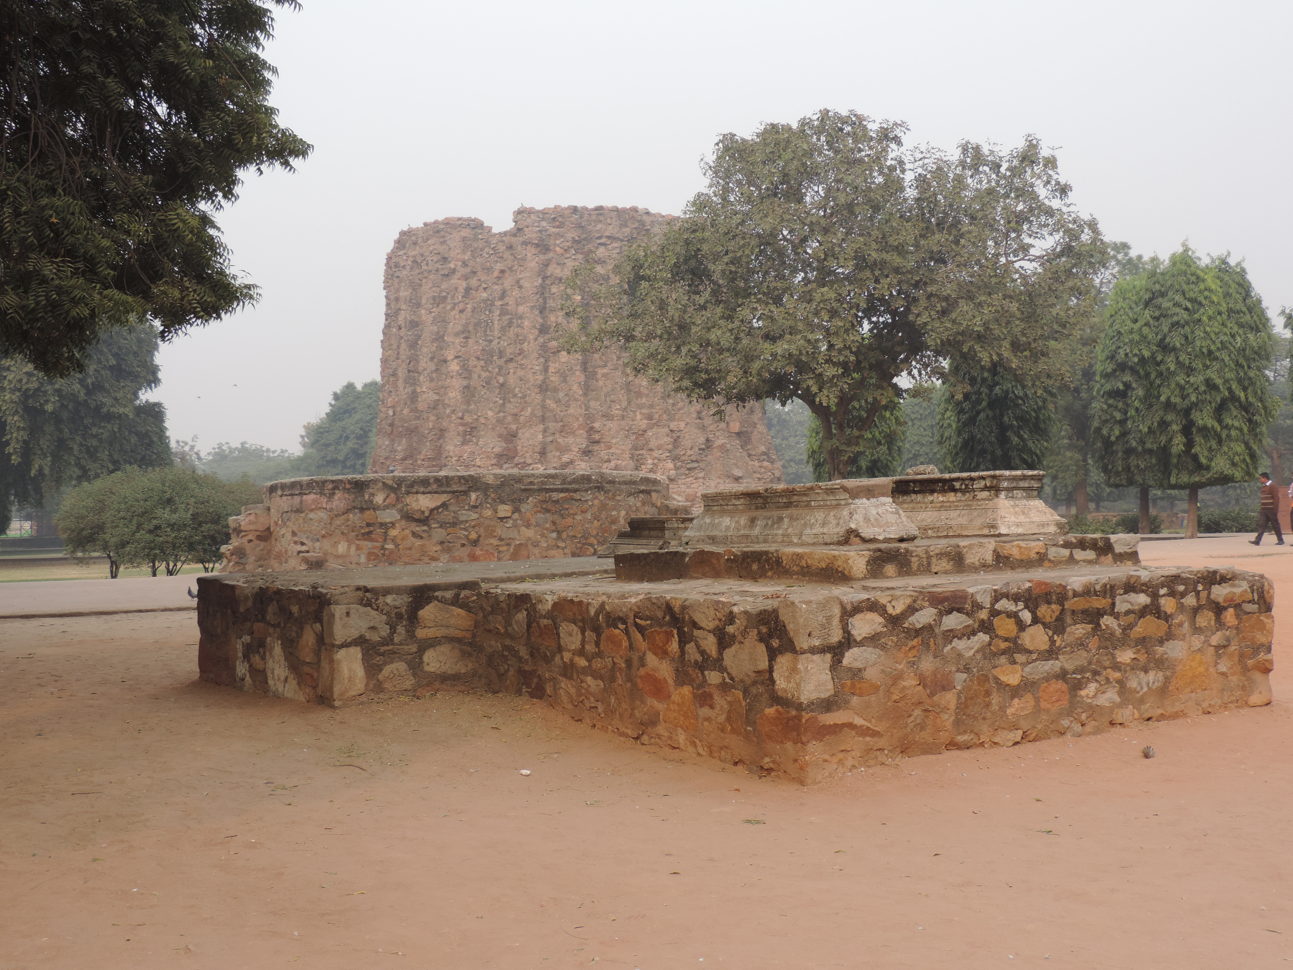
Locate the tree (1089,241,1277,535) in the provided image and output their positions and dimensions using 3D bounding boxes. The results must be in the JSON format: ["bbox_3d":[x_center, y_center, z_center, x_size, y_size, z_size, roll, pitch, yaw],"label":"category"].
[{"bbox_3d":[14.300,-2.450,39.600,4.900,7.600,4.600,0,0,0],"label":"tree"}]

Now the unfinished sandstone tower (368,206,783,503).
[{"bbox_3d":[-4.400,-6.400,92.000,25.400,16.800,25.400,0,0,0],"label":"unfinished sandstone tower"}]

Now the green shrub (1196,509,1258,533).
[{"bbox_3d":[16.400,1.020,42.100,1.900,0.690,1.300,0,0,0],"label":"green shrub"}]

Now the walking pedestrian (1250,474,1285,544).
[{"bbox_3d":[14.640,0.570,35.200,0.720,1.700,0.500,0,0,-22],"label":"walking pedestrian"}]

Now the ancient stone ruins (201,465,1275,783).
[{"bbox_3d":[-0.276,0.680,11.770,5.400,1.660,8.100,0,0,-35],"label":"ancient stone ruins"}]

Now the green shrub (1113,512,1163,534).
[{"bbox_3d":[13.900,1.090,42.300,1.400,0.630,1.200,0,0,0],"label":"green shrub"}]

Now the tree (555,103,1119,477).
[{"bbox_3d":[3.650,-3.000,29.000,10.600,8.700,9.600,0,0,0],"label":"tree"}]

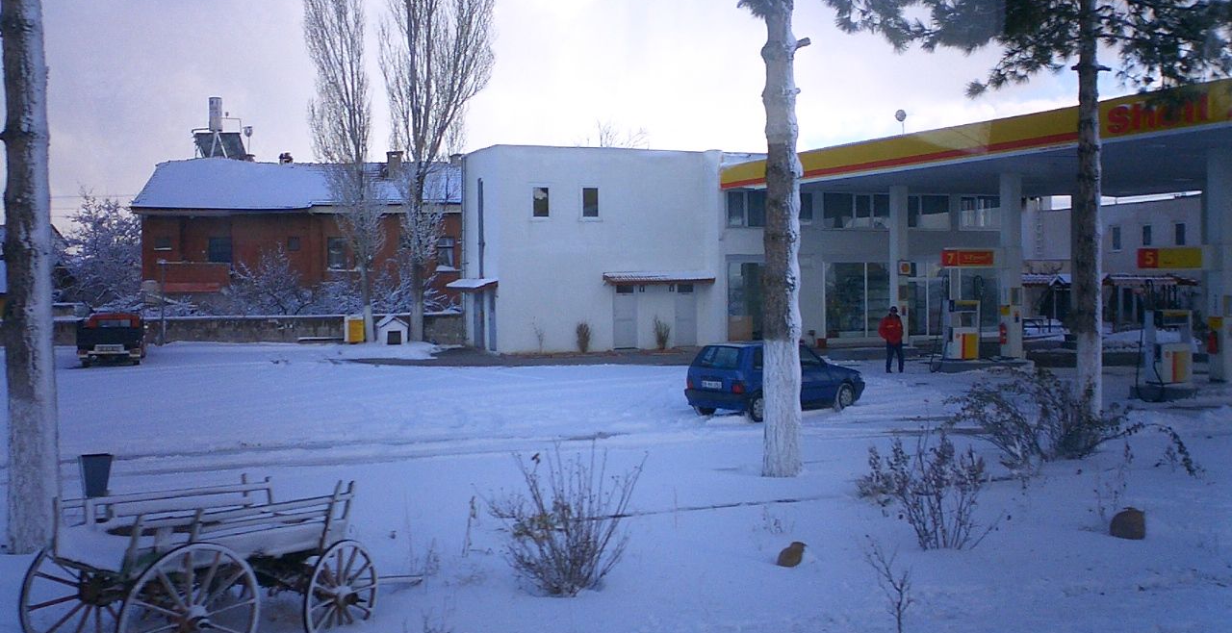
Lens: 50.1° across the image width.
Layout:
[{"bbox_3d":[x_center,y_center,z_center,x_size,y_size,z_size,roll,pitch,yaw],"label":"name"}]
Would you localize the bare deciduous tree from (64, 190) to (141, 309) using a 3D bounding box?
[{"bbox_3d":[-22.252,-2.057,56.911,3.500,6.400,3.400,-1,2,-21],"label":"bare deciduous tree"}]

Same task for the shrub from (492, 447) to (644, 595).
[{"bbox_3d":[-0.433,1.704,11.076,1.250,1.220,1.150,0,2,0],"label":"shrub"}]

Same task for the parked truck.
[{"bbox_3d":[-16.600,0.674,43.413,1.850,1.720,4.800,-1,2,-17],"label":"parked truck"}]

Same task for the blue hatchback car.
[{"bbox_3d":[3.113,1.148,25.110,3.690,1.410,1.570,-2,2,-42],"label":"blue hatchback car"}]

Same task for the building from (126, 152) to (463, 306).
[{"bbox_3d":[-15.203,-3.180,64.582,15.800,8.200,10.500,-1,2,-19],"label":"building"}]

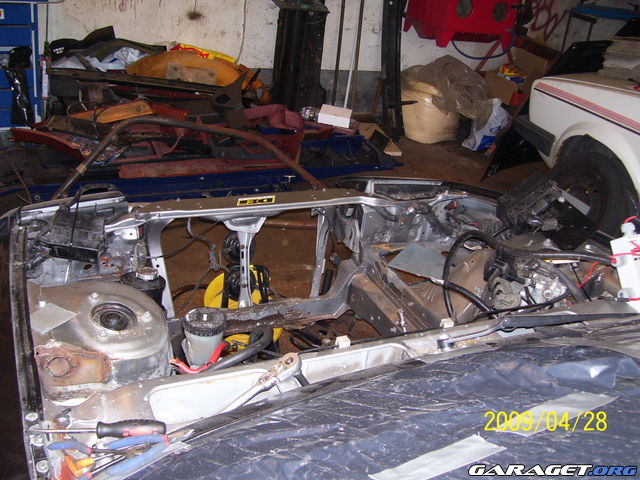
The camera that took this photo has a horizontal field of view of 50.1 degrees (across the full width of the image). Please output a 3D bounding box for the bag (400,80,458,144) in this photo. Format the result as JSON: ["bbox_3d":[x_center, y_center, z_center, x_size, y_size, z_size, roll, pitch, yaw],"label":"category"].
[{"bbox_3d":[0.988,-1.119,5.965,0.470,0.460,0.450,8,23,8],"label":"bag"}]

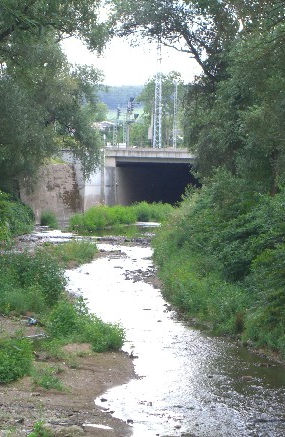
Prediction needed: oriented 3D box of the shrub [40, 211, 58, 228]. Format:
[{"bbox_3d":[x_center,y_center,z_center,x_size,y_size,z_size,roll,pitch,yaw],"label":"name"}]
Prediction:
[{"bbox_3d":[-8.569,0.091,175.000,1.600,1.600,1.500,0,2,0],"label":"shrub"}]

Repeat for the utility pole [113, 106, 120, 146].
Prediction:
[{"bbox_3d":[-3.007,-10.524,222.000,0.600,4.800,0.600,-1,2,-24],"label":"utility pole"}]

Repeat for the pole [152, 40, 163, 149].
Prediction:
[{"bbox_3d":[1.719,-14.097,220.000,1.100,12.700,1.100,0,2,0],"label":"pole"}]

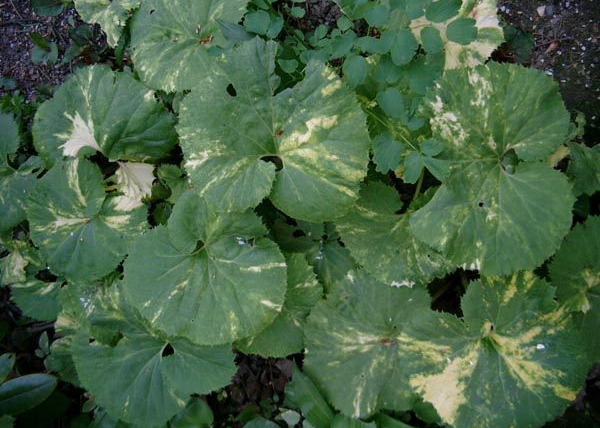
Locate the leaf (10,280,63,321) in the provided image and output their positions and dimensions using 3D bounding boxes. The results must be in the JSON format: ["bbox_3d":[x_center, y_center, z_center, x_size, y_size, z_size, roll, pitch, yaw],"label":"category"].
[{"bbox_3d":[-0.420,0.139,1.030,0.080,0.020,0.085,34,73,20],"label":"leaf"}]

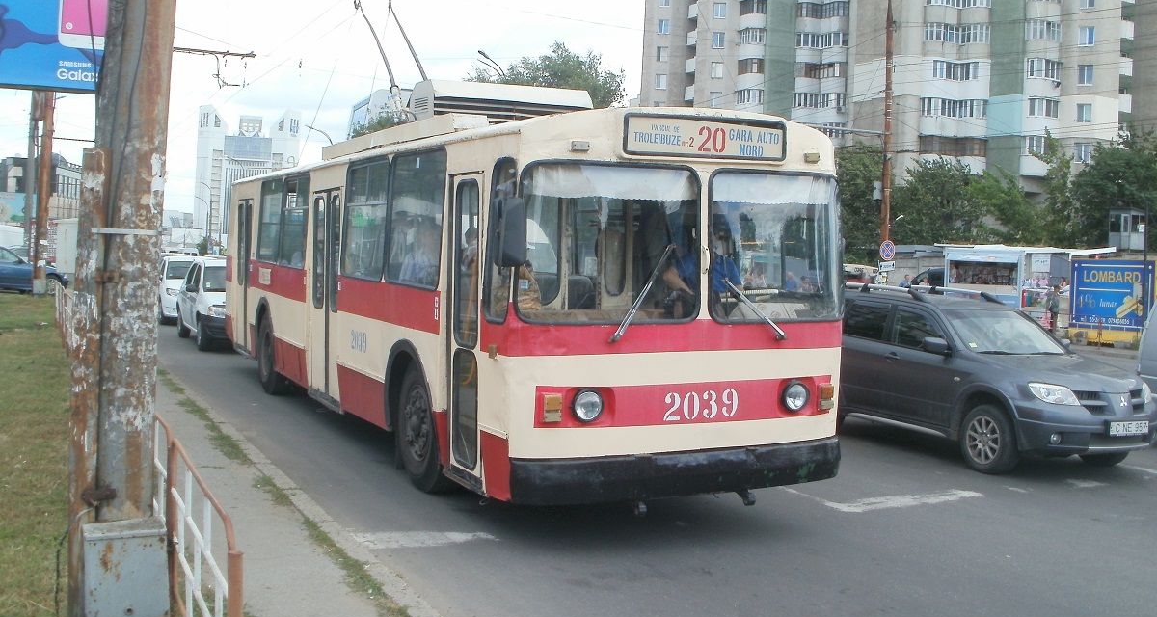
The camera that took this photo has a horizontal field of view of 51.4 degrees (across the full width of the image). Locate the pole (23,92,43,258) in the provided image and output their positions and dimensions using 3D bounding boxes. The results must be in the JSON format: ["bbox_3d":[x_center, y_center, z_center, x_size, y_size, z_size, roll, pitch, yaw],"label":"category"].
[{"bbox_3d":[-20.844,-4.847,46.000,0.300,7.200,0.300,2,2,0],"label":"pole"}]

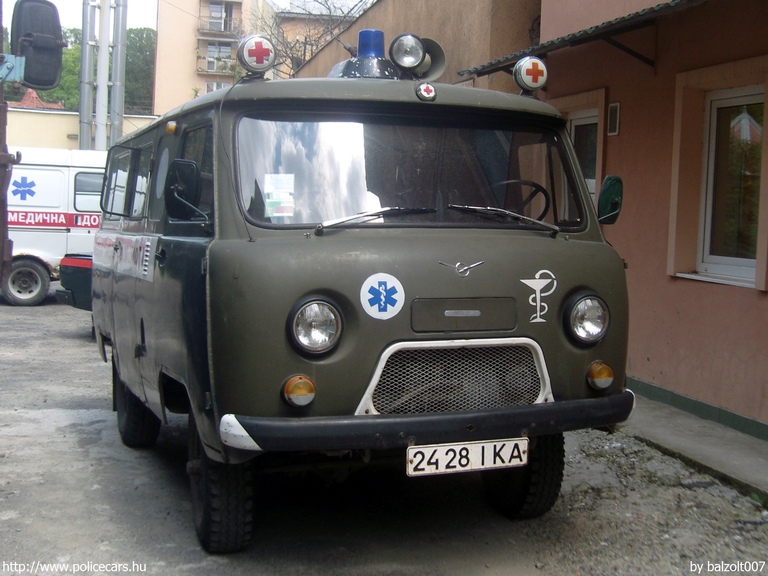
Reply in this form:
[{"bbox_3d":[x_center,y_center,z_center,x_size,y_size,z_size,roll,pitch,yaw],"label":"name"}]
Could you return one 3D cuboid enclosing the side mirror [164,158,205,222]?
[{"bbox_3d":[-0.766,-0.378,3.736,0.155,0.230,0.070,0,3,-8],"label":"side mirror"}]

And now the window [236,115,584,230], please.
[{"bbox_3d":[0.185,-0.471,4.014,1.520,0.510,0.200,-1,-16,-23],"label":"window"}]

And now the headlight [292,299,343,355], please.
[{"bbox_3d":[-0.255,0.139,3.561,0.195,0.195,0.090,-1,4,-23],"label":"headlight"}]

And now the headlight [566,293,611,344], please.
[{"bbox_3d":[0.828,0.127,4.020,0.195,0.195,0.090,-1,4,-23],"label":"headlight"}]

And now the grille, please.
[{"bbox_3d":[0.297,0.352,3.770,0.740,0.250,0.070,-1,10,-23],"label":"grille"}]

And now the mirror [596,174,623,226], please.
[{"bbox_3d":[1.043,-0.403,4.503,0.155,0.230,0.070,-2,5,-41],"label":"mirror"}]

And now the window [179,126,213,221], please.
[{"bbox_3d":[-0.774,-0.475,4.009,0.070,0.420,0.630,8,0,-23],"label":"window"}]

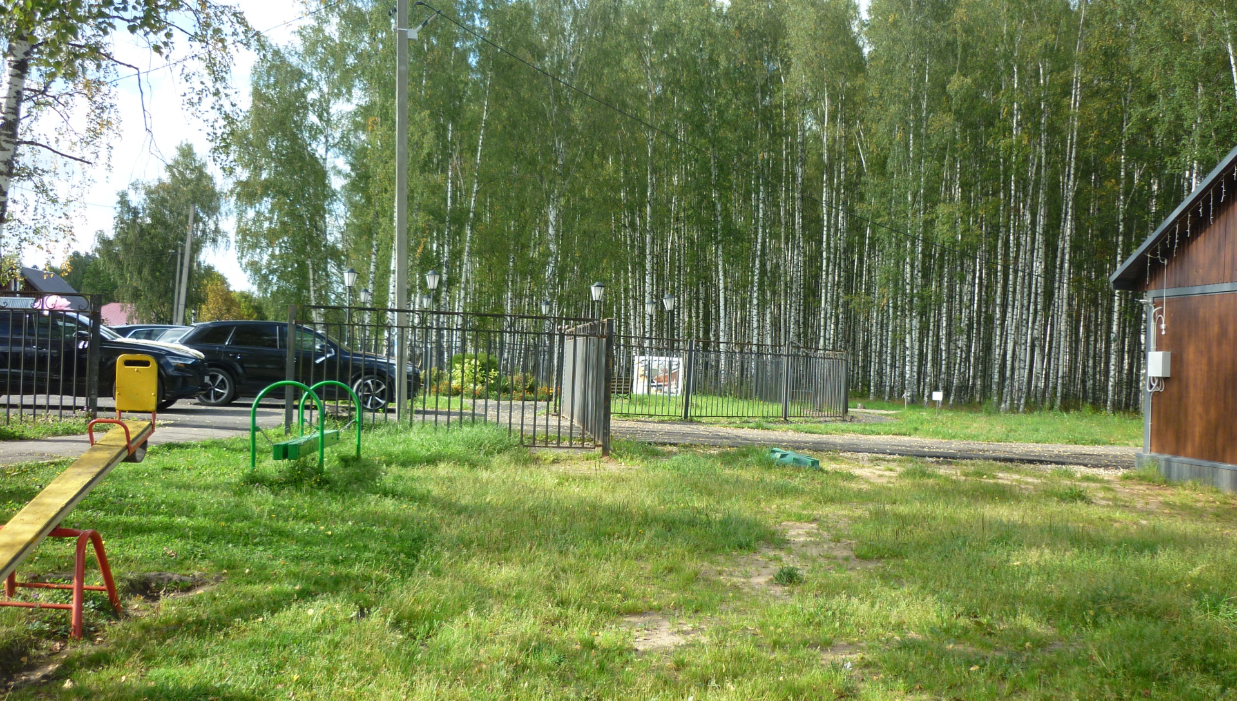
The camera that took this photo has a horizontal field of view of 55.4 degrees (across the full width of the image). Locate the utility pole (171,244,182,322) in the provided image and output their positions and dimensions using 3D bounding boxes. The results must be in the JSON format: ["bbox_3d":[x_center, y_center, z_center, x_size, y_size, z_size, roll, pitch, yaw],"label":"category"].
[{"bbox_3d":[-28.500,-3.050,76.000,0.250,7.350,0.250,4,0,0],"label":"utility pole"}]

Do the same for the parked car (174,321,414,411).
[{"bbox_3d":[-6.490,0.280,23.800,5.050,1.710,1.970,2,0,-12],"label":"parked car"}]

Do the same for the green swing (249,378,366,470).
[{"bbox_3d":[-3.500,0.830,13.500,0.780,0.950,2.450,2,0,-3],"label":"green swing"}]

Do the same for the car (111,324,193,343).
[{"bbox_3d":[-11.550,0.140,31.500,4.700,1.600,1.850,2,0,-12],"label":"car"}]

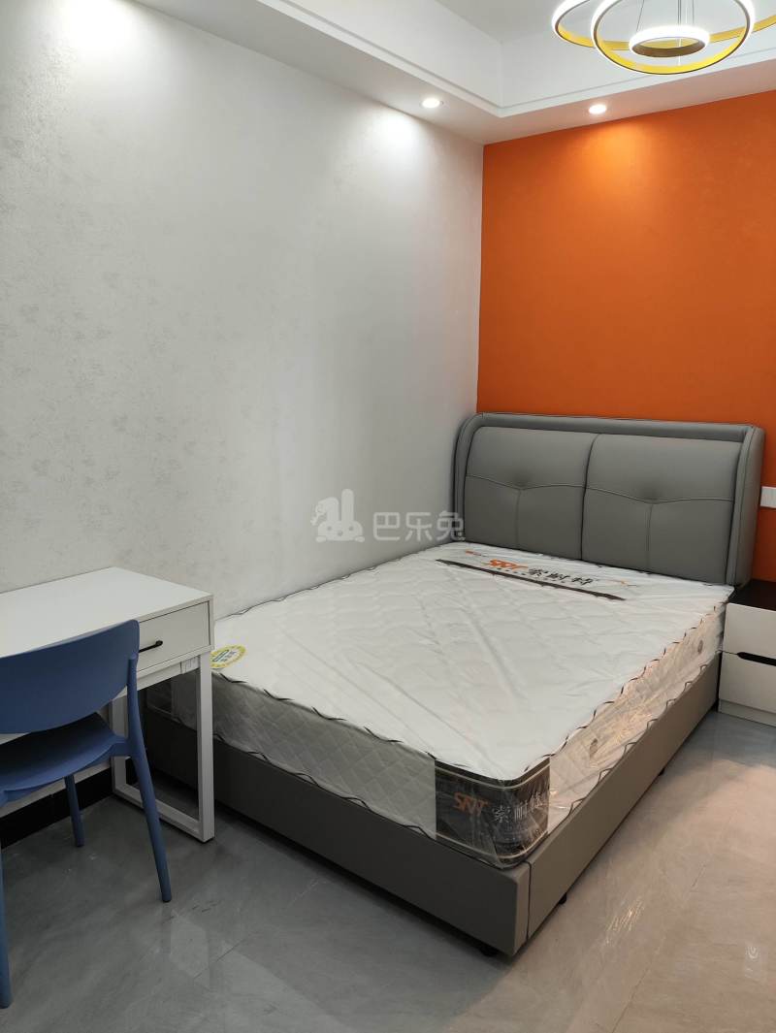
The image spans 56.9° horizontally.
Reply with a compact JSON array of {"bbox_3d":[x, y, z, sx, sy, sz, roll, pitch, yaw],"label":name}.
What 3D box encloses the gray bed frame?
[{"bbox_3d":[0.431,0.270,2.957,1.500,1.165,2.330,8,13,37],"label":"gray bed frame"}]

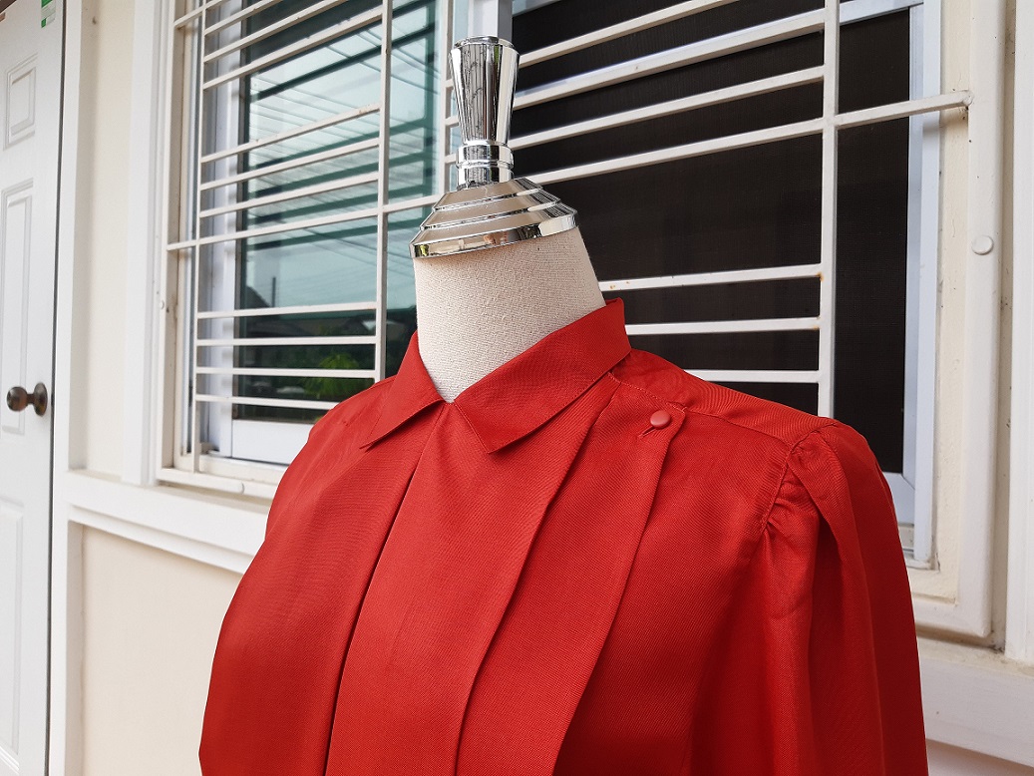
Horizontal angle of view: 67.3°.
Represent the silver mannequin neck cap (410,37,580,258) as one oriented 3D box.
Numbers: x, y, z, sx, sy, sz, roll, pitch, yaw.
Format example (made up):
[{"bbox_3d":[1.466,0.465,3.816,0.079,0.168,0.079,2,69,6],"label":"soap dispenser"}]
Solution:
[{"bbox_3d":[-0.015,-0.150,0.497,0.107,0.145,0.107,1,0,0],"label":"silver mannequin neck cap"}]

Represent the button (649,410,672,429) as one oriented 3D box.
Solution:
[{"bbox_3d":[0.079,0.018,0.430,0.011,0.011,0.004,1,-33,26],"label":"button"}]

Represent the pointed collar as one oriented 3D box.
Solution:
[{"bbox_3d":[-0.005,-0.013,0.497,0.153,0.098,0.160,1,0,33],"label":"pointed collar"}]

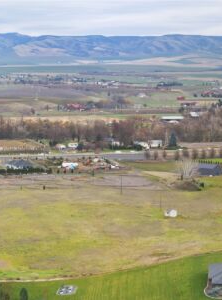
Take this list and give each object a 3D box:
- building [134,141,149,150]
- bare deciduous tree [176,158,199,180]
[{"bbox_3d":[26.187,-3.838,690.000,12.500,5.500,9.000,-1,6,-6],"label":"building"},{"bbox_3d":[39.248,10.004,415.000,11.800,10.500,11.000,0,6,0],"label":"bare deciduous tree"}]

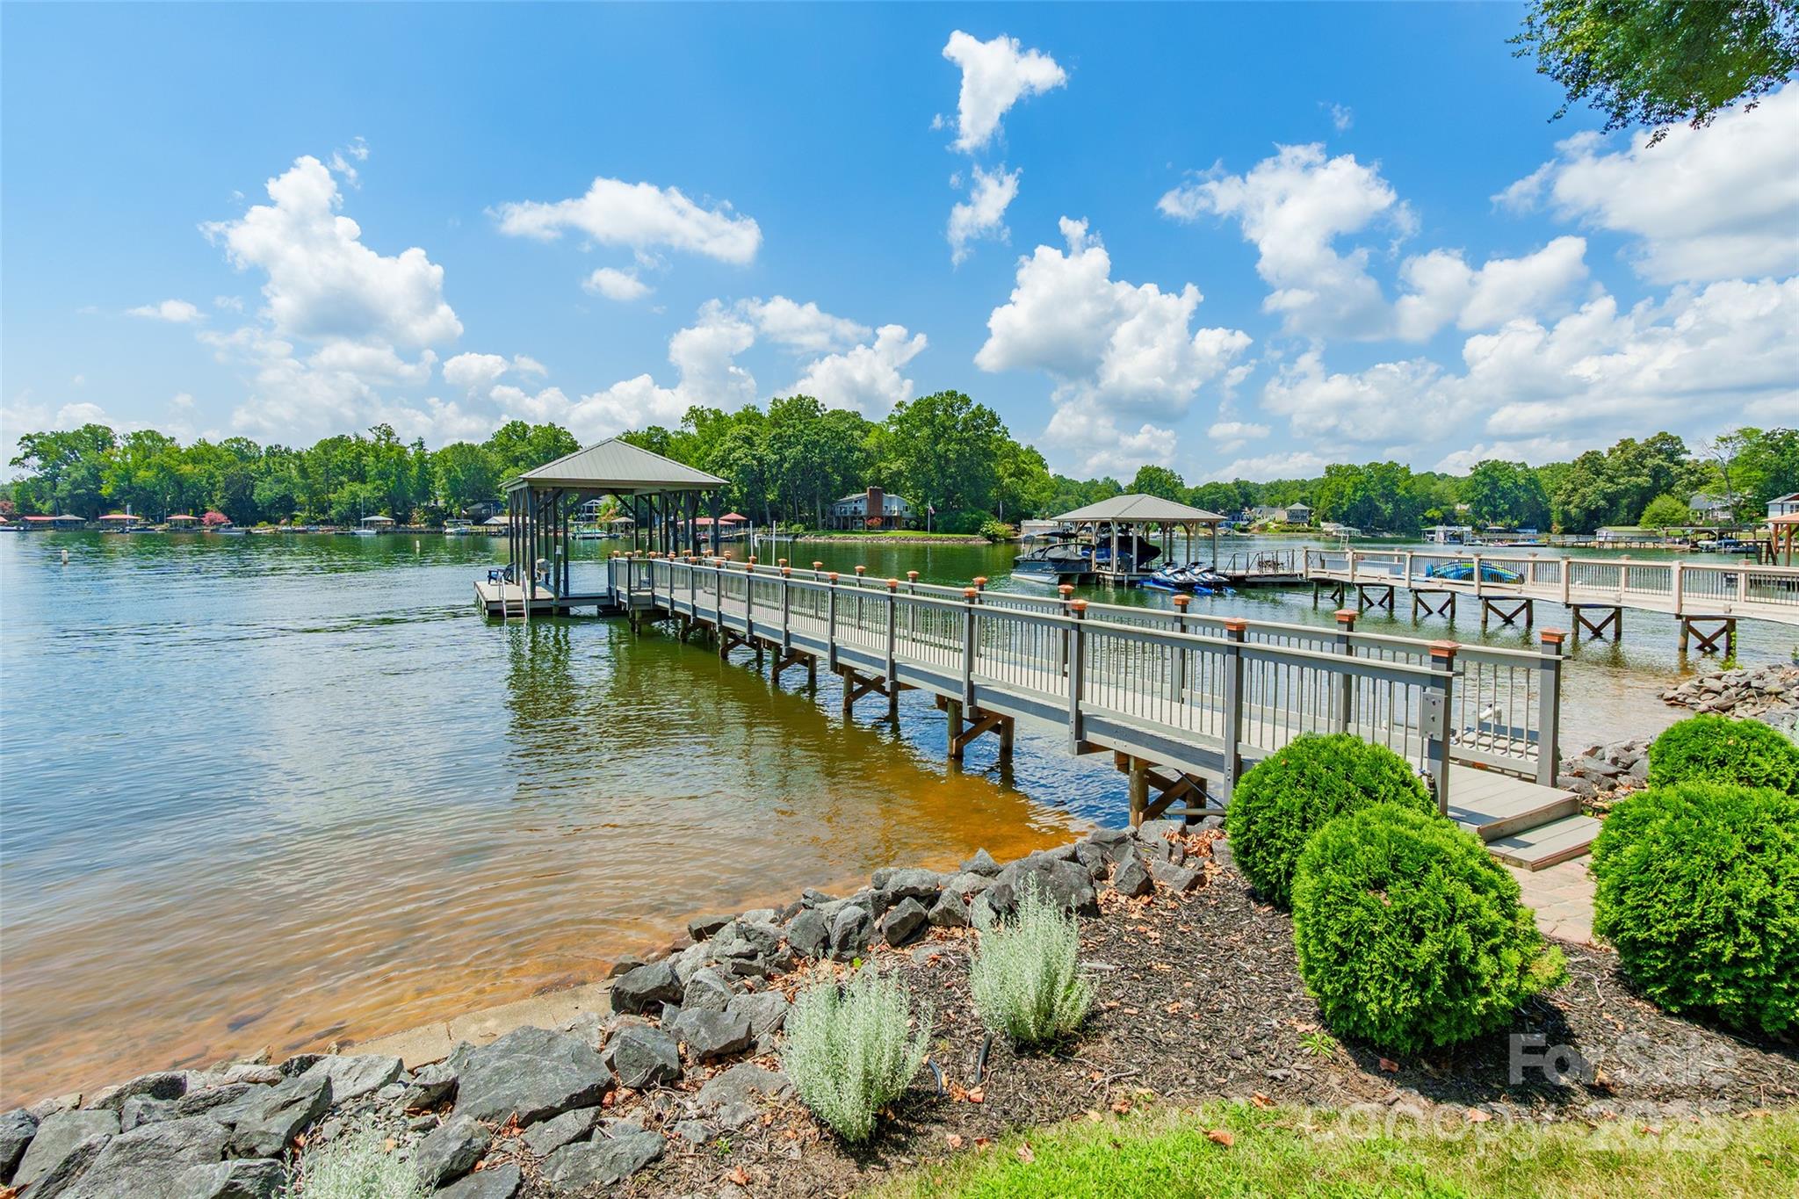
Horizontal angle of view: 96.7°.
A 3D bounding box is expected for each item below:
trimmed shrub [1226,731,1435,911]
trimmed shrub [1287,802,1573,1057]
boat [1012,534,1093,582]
[{"bbox_3d":[2.450,1.259,4.593,1.060,0.970,1.050,0,6,0],"label":"trimmed shrub"},{"bbox_3d":[2.170,1.348,3.406,0.970,0.940,0.950,0,6,0],"label":"trimmed shrub"},{"bbox_3d":[8.555,-2.350,42.730,2.600,2.650,7.400,-1,6,-9],"label":"boat"}]

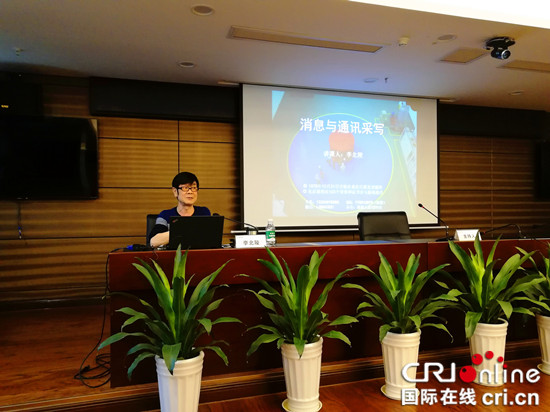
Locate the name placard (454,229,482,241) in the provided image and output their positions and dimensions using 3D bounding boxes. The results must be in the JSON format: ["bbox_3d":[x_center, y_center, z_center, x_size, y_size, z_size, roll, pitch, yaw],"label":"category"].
[{"bbox_3d":[1.488,0.224,3.278,0.205,0.085,0.070,0,0,-17],"label":"name placard"}]

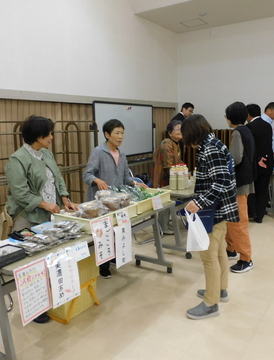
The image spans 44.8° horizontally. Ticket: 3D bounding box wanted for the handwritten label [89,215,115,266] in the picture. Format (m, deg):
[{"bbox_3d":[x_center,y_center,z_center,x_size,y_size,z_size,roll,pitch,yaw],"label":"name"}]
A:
[{"bbox_3d":[-0.229,0.416,2.266,0.010,0.320,0.190,-2,8,36],"label":"handwritten label"}]

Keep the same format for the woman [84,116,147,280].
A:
[{"bbox_3d":[-0.227,0.167,3.234,0.550,1.490,0.420,-10,14,-42],"label":"woman"}]

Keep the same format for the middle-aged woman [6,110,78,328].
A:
[{"bbox_3d":[-0.698,0.293,2.525,0.430,1.500,0.480,5,11,27],"label":"middle-aged woman"}]

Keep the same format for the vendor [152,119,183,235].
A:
[{"bbox_3d":[0.400,-0.030,4.278,0.370,1.490,0.460,7,12,34],"label":"vendor"}]

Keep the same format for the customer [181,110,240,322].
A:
[{"bbox_3d":[0.555,0.271,2.524,0.450,1.500,0.450,4,10,20],"label":"customer"}]

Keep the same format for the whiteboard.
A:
[{"bbox_3d":[-0.161,-0.853,5.754,0.050,0.900,1.800,6,12,32],"label":"whiteboard"}]

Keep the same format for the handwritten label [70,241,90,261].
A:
[{"bbox_3d":[-0.357,0.447,2.083,0.010,0.115,0.145,-4,6,36],"label":"handwritten label"}]

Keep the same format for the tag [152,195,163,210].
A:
[{"bbox_3d":[0.176,0.203,2.932,0.006,0.126,0.132,-3,6,37],"label":"tag"}]

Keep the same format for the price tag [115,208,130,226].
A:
[{"bbox_3d":[-0.110,0.285,2.548,0.006,0.125,0.142,-3,6,37],"label":"price tag"}]

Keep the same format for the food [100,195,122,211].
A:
[{"bbox_3d":[-0.215,0.202,2.747,0.150,0.105,0.150,7,12,35],"label":"food"}]

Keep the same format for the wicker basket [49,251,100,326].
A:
[{"bbox_3d":[-0.500,0.803,2.586,0.240,0.430,0.340,7,12,35],"label":"wicker basket"}]

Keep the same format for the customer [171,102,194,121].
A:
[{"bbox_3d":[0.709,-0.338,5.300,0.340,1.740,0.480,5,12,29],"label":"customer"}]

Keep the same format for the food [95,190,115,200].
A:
[{"bbox_3d":[-0.265,0.175,2.781,0.140,0.110,0.150,7,12,35],"label":"food"}]

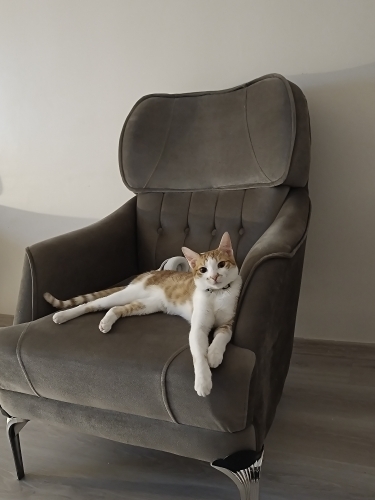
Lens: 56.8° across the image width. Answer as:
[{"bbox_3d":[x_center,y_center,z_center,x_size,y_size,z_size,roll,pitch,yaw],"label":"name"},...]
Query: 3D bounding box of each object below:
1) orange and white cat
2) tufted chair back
[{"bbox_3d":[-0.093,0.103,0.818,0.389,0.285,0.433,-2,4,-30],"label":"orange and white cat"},{"bbox_3d":[0.075,-0.207,1.202,0.620,0.640,0.210,2,-8,23],"label":"tufted chair back"}]

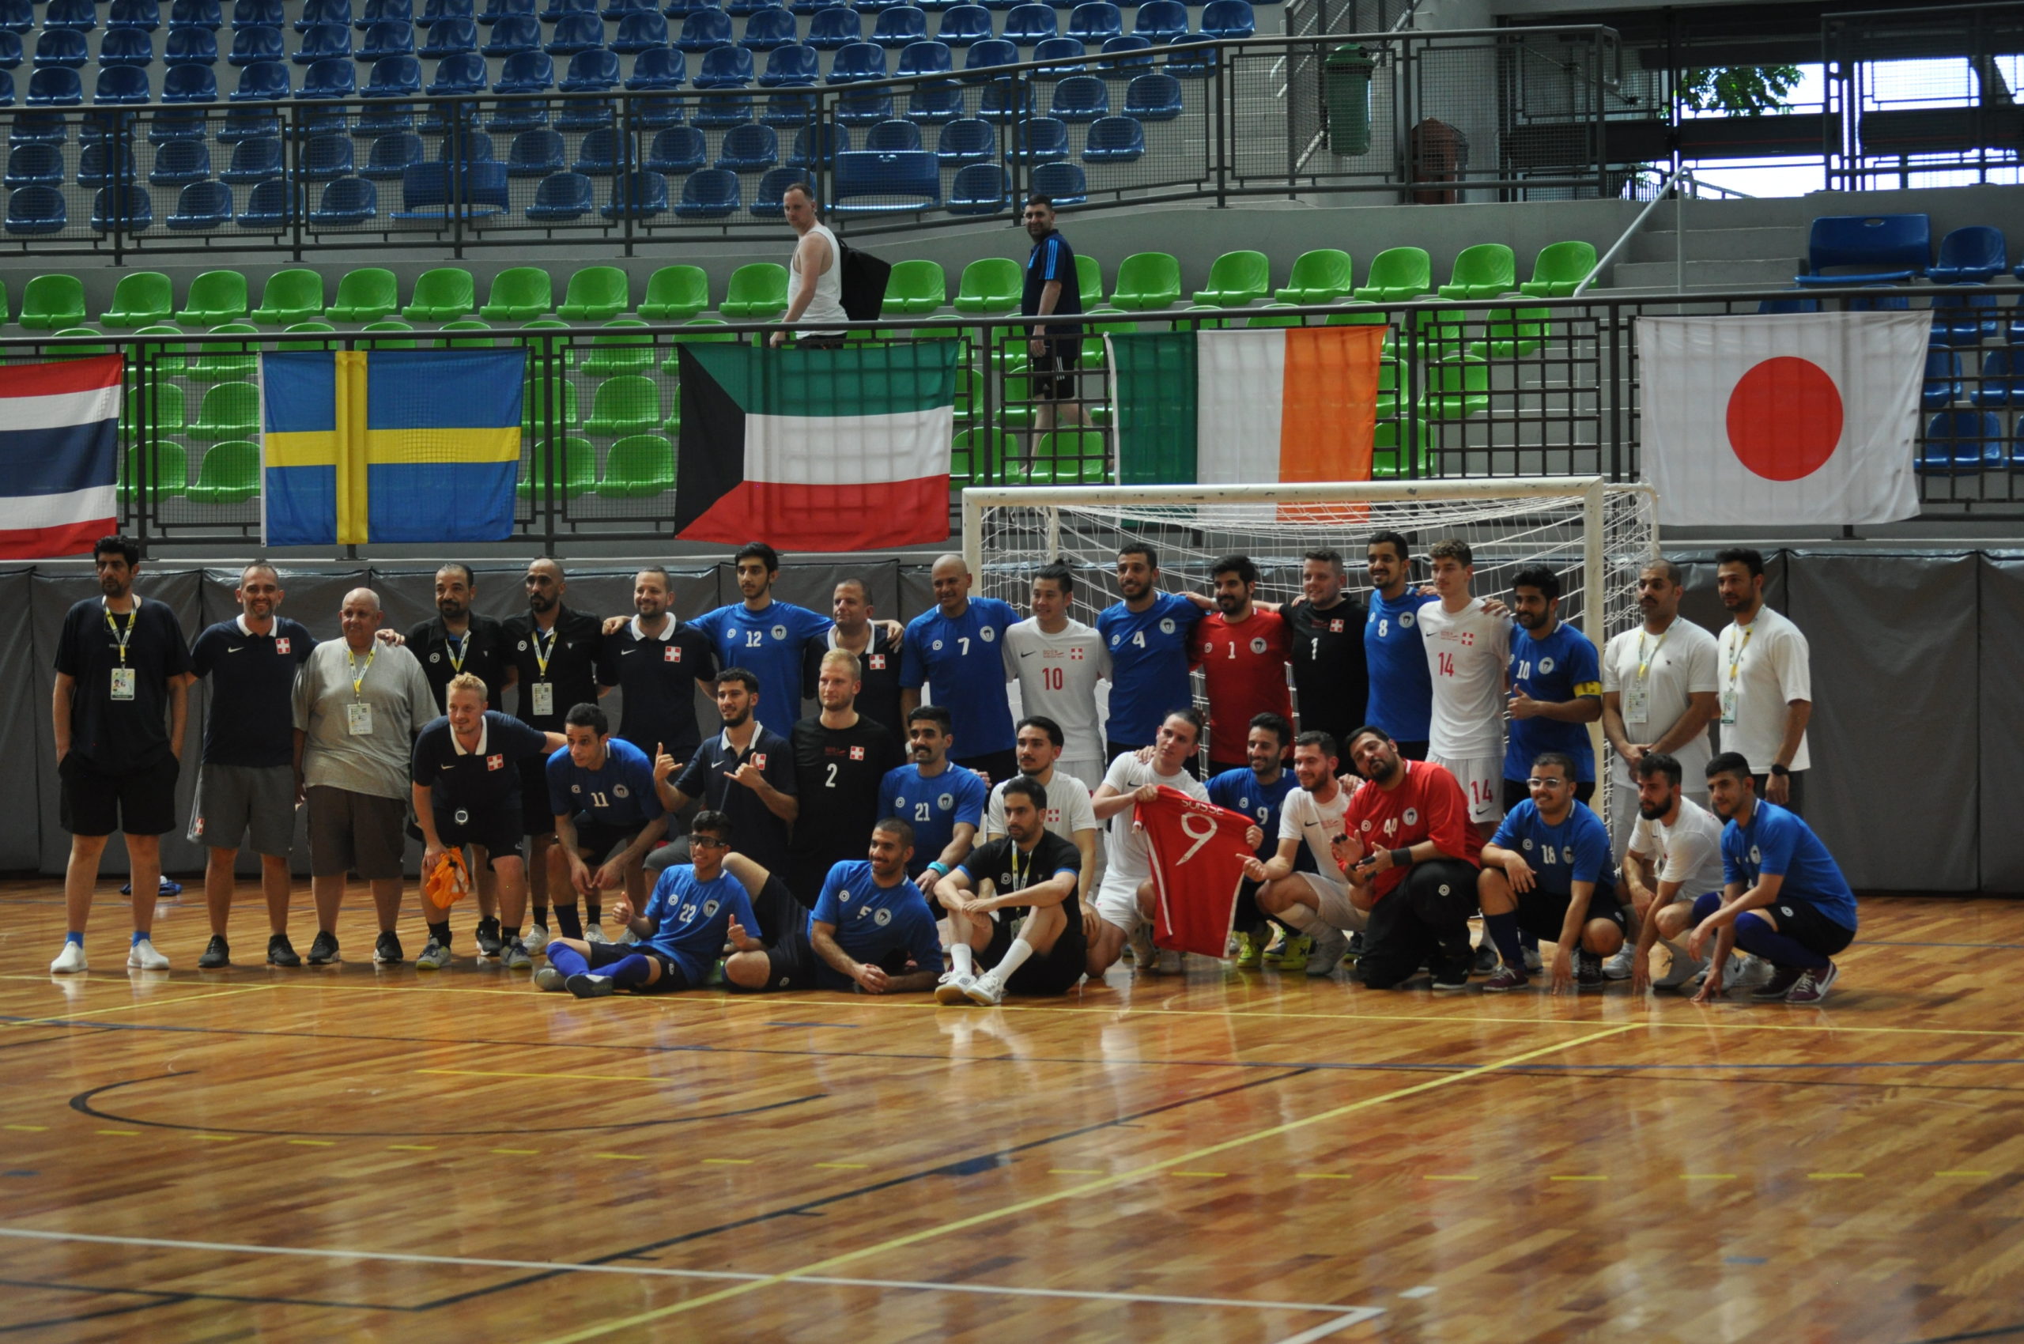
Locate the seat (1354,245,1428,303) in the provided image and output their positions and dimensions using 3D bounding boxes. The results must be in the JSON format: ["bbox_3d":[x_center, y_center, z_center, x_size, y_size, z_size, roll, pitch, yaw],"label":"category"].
[{"bbox_3d":[2.412,-2.522,29.200,0.420,0.365,0.400,0,1,23],"label":"seat"}]

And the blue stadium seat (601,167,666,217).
[{"bbox_3d":[-2.793,-3.537,34.100,0.450,0.390,0.420,0,1,6],"label":"blue stadium seat"}]

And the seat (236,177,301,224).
[{"bbox_3d":[-5.589,-3.533,34.700,0.430,0.350,0.400,0,0,4],"label":"seat"}]

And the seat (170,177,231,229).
[{"bbox_3d":[-5.903,-3.408,33.500,0.420,0.365,0.400,0,1,9],"label":"seat"}]

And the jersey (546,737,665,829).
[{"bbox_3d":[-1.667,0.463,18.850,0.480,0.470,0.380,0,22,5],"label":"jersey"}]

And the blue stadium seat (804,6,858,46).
[{"bbox_3d":[-1.458,-5.221,37.400,0.430,0.350,0.400,0,0,11],"label":"blue stadium seat"}]

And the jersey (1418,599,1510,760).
[{"bbox_3d":[1.948,0.031,19.800,0.450,0.700,0.270,0,1,30],"label":"jersey"}]

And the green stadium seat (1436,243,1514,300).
[{"bbox_3d":[3.034,-2.615,30.100,0.450,0.390,0.420,0,1,21],"label":"green stadium seat"}]

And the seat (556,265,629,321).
[{"bbox_3d":[-2.774,-2.509,30.500,0.420,0.365,0.400,0,1,9],"label":"seat"}]

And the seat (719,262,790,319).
[{"bbox_3d":[-1.669,-2.475,29.900,0.440,0.400,0.440,0,1,8],"label":"seat"}]

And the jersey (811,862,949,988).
[{"bbox_3d":[-0.534,1.014,18.400,0.500,0.460,0.320,21,9,10],"label":"jersey"}]

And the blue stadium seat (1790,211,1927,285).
[{"bbox_3d":[5.242,-2.599,28.400,0.790,0.440,0.440,0,1,20],"label":"blue stadium seat"}]

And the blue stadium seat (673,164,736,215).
[{"bbox_3d":[-2.142,-3.372,32.400,0.425,0.340,0.410,-1,1,7],"label":"blue stadium seat"}]

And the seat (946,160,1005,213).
[{"bbox_3d":[-0.226,-3.438,32.750,0.430,0.395,0.410,0,0,9],"label":"seat"}]

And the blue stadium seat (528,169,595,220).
[{"bbox_3d":[-3.237,-3.415,32.900,0.420,0.365,0.400,0,1,9],"label":"blue stadium seat"}]

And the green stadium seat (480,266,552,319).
[{"bbox_3d":[-3.273,-2.508,30.500,0.430,0.395,0.410,0,0,11],"label":"green stadium seat"}]

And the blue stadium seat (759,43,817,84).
[{"bbox_3d":[-1.713,-4.684,35.600,0.430,0.395,0.410,0,0,10],"label":"blue stadium seat"}]

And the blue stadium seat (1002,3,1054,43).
[{"bbox_3d":[0.130,-5.069,36.000,0.420,0.365,0.400,0,1,9],"label":"blue stadium seat"}]

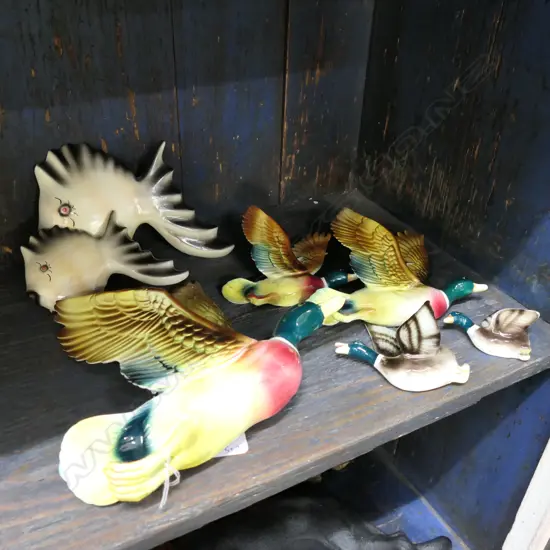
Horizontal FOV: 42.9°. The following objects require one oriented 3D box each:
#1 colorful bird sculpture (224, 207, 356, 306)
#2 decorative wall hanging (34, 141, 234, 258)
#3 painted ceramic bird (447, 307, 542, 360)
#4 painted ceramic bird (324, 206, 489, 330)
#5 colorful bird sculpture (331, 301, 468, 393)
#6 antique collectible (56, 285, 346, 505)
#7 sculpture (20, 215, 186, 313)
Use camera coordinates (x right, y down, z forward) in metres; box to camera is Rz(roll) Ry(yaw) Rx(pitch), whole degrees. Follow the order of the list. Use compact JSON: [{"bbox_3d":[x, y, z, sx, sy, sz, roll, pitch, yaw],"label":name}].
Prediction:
[{"bbox_3d":[0.010,-0.018,0.668,0.133,0.062,0.083,-5,34,-10],"label":"colorful bird sculpture"},{"bbox_3d":[-0.134,-0.068,0.694,0.182,0.129,0.034,-8,18,-14],"label":"decorative wall hanging"},{"bbox_3d":[0.190,0.047,0.628,0.083,0.034,0.035,14,36,17],"label":"painted ceramic bird"},{"bbox_3d":[0.112,-0.011,0.648,0.173,0.079,0.094,-5,34,-10],"label":"painted ceramic bird"},{"bbox_3d":[0.107,0.061,0.597,0.115,0.040,0.068,6,34,6],"label":"colorful bird sculpture"},{"bbox_3d":[-0.051,0.044,0.530,0.268,0.106,0.121,-25,42,-34],"label":"antique collectible"},{"bbox_3d":[-0.158,-0.017,0.659,0.146,0.082,0.026,-14,12,-22],"label":"sculpture"}]

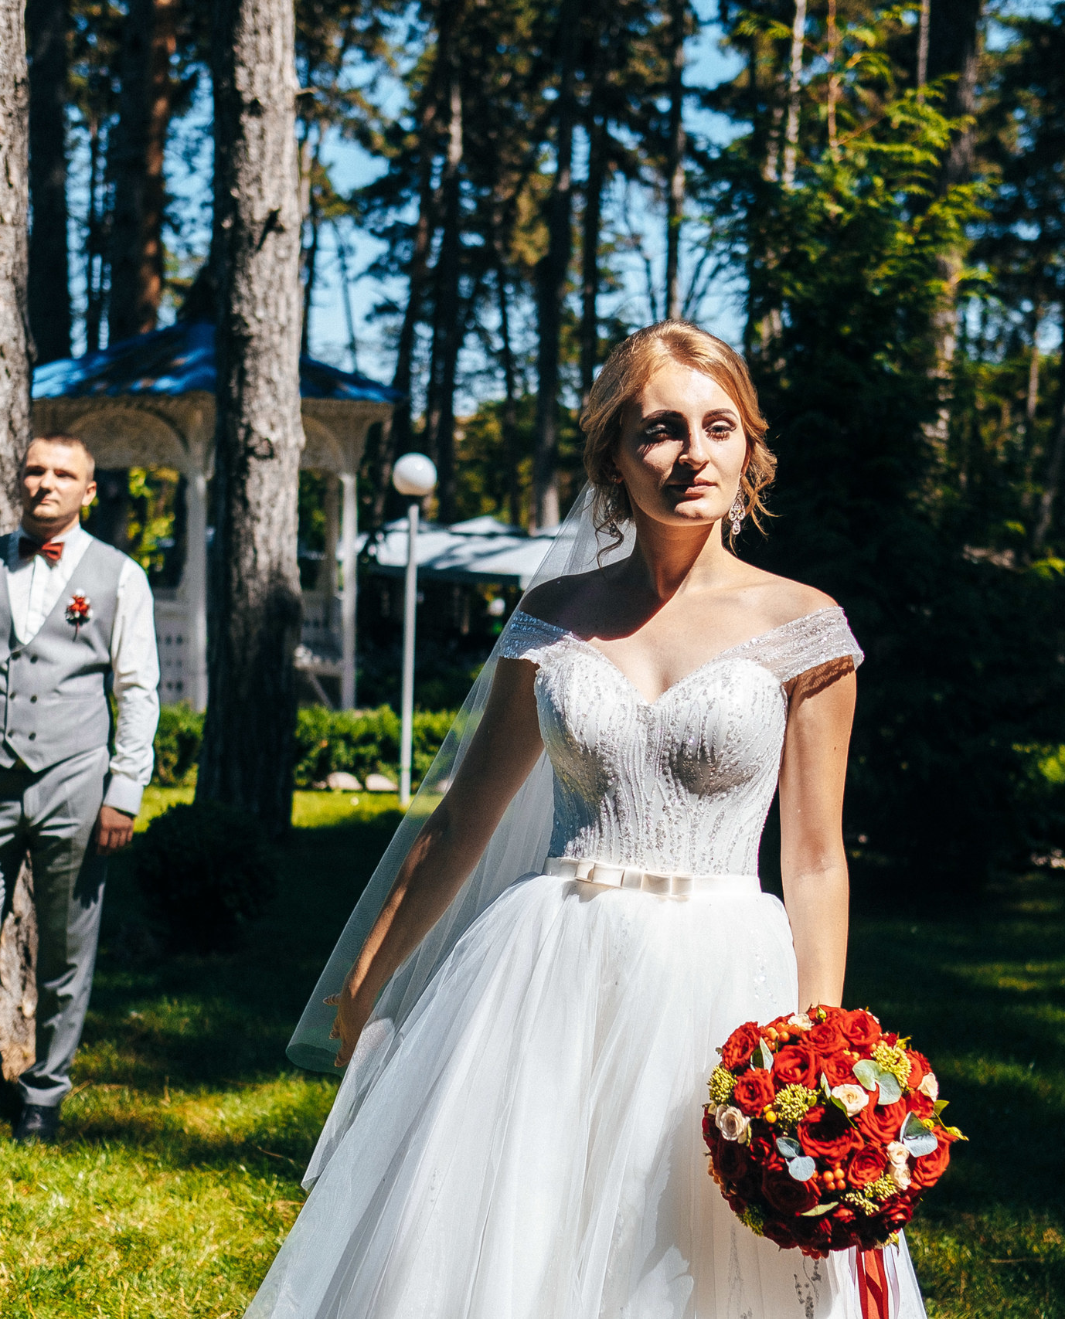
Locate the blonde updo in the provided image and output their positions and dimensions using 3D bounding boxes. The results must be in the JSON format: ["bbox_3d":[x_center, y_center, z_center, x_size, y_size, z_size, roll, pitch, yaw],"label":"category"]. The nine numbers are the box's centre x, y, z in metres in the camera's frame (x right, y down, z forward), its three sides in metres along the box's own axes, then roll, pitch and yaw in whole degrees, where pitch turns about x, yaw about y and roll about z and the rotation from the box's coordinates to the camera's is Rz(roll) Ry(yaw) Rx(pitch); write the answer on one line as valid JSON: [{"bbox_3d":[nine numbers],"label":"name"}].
[{"bbox_3d":[0.164,-0.257,2.200,0.215,0.250,0.240,1,3,-12],"label":"blonde updo"}]

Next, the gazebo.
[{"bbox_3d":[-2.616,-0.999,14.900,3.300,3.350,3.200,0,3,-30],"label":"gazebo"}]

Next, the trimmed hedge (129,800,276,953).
[{"bbox_3d":[-1.270,0.829,7.400,0.545,0.570,0.545,1,3,0],"label":"trimmed hedge"}]

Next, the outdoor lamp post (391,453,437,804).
[{"bbox_3d":[-0.733,-0.193,11.700,0.270,2.130,0.270,1,3,0],"label":"outdoor lamp post"}]

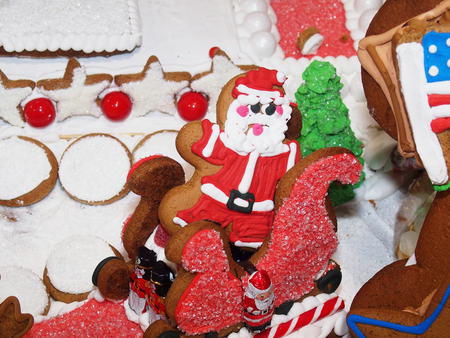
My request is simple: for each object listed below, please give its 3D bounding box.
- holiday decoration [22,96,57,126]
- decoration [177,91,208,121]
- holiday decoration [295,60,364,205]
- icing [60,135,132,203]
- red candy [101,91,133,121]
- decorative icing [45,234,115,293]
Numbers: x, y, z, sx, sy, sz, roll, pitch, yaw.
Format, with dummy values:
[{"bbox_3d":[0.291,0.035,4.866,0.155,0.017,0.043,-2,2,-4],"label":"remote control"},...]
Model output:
[{"bbox_3d":[-0.144,-0.044,0.862,0.024,0.024,0.024,0,46,0],"label":"holiday decoration"},{"bbox_3d":[-0.025,-0.049,0.868,0.024,0.024,0.024,0,46,0],"label":"decoration"},{"bbox_3d":[0.072,-0.028,0.795,0.054,0.113,0.054,-7,46,7],"label":"holiday decoration"},{"bbox_3d":[-0.097,0.000,0.835,0.054,0.009,0.054,0,76,0],"label":"icing"},{"bbox_3d":[-0.085,-0.049,0.868,0.024,0.024,0.024,0,46,0],"label":"red candy"},{"bbox_3d":[-0.100,0.069,0.778,0.055,0.010,0.055,0,46,0],"label":"decorative icing"}]

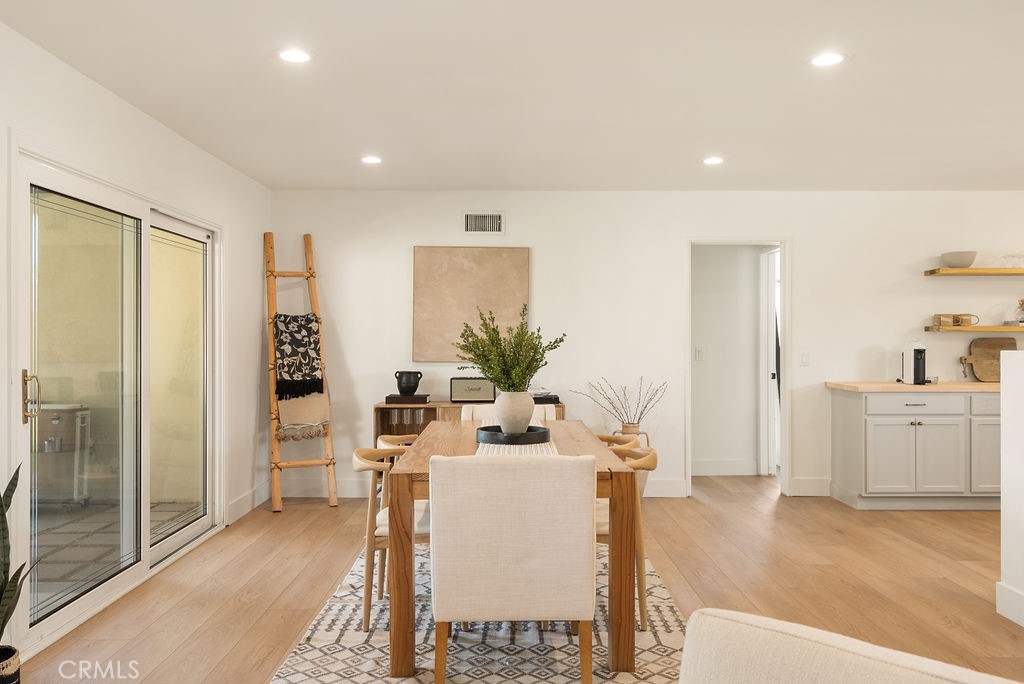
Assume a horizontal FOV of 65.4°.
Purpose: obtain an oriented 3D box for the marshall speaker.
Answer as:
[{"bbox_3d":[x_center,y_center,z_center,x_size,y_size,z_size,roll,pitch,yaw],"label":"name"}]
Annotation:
[{"bbox_3d":[-0.300,0.371,6.200,0.347,0.195,0.180,0,0,0],"label":"marshall speaker"}]

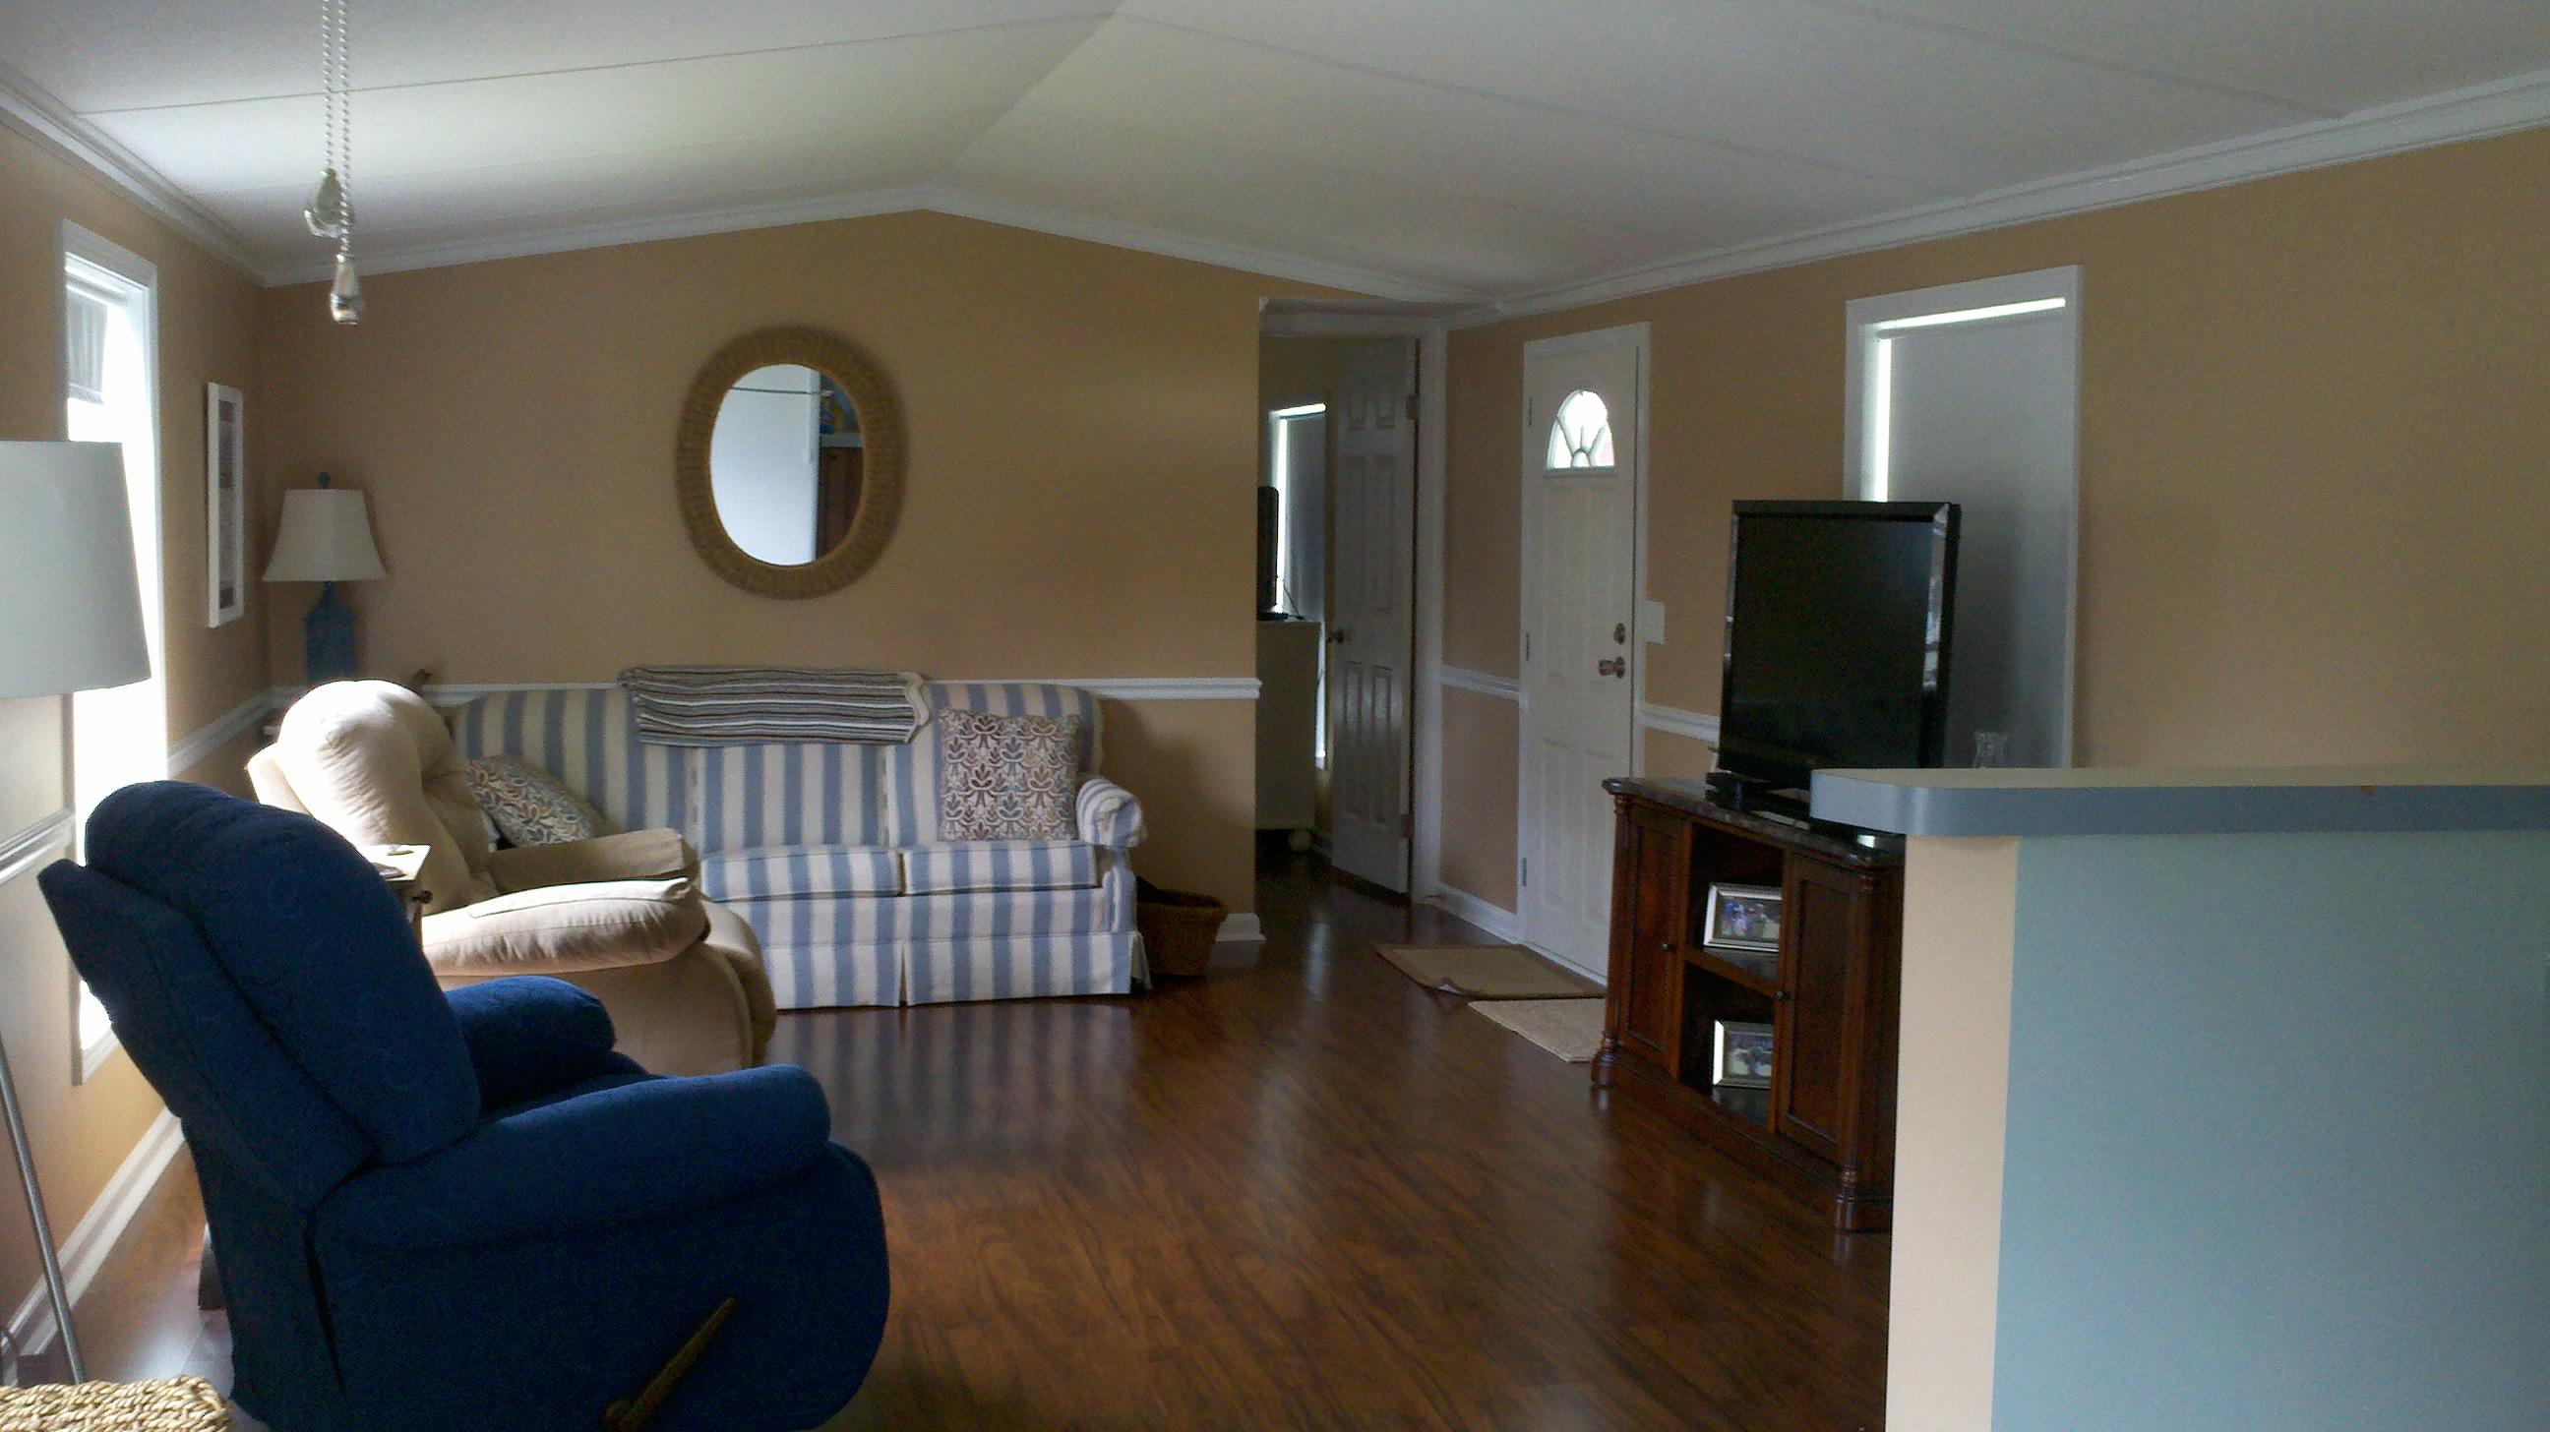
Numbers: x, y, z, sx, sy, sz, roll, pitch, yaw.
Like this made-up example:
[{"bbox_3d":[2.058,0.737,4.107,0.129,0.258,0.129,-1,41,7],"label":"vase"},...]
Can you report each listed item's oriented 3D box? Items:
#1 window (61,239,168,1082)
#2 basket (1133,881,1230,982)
[{"bbox_3d":[-2.502,-0.180,4.383,0.075,1.664,0.897,-2,6,-18],"label":"window"},{"bbox_3d":[-0.364,0.693,6.711,0.370,0.250,0.370,-2,6,-18],"label":"basket"}]

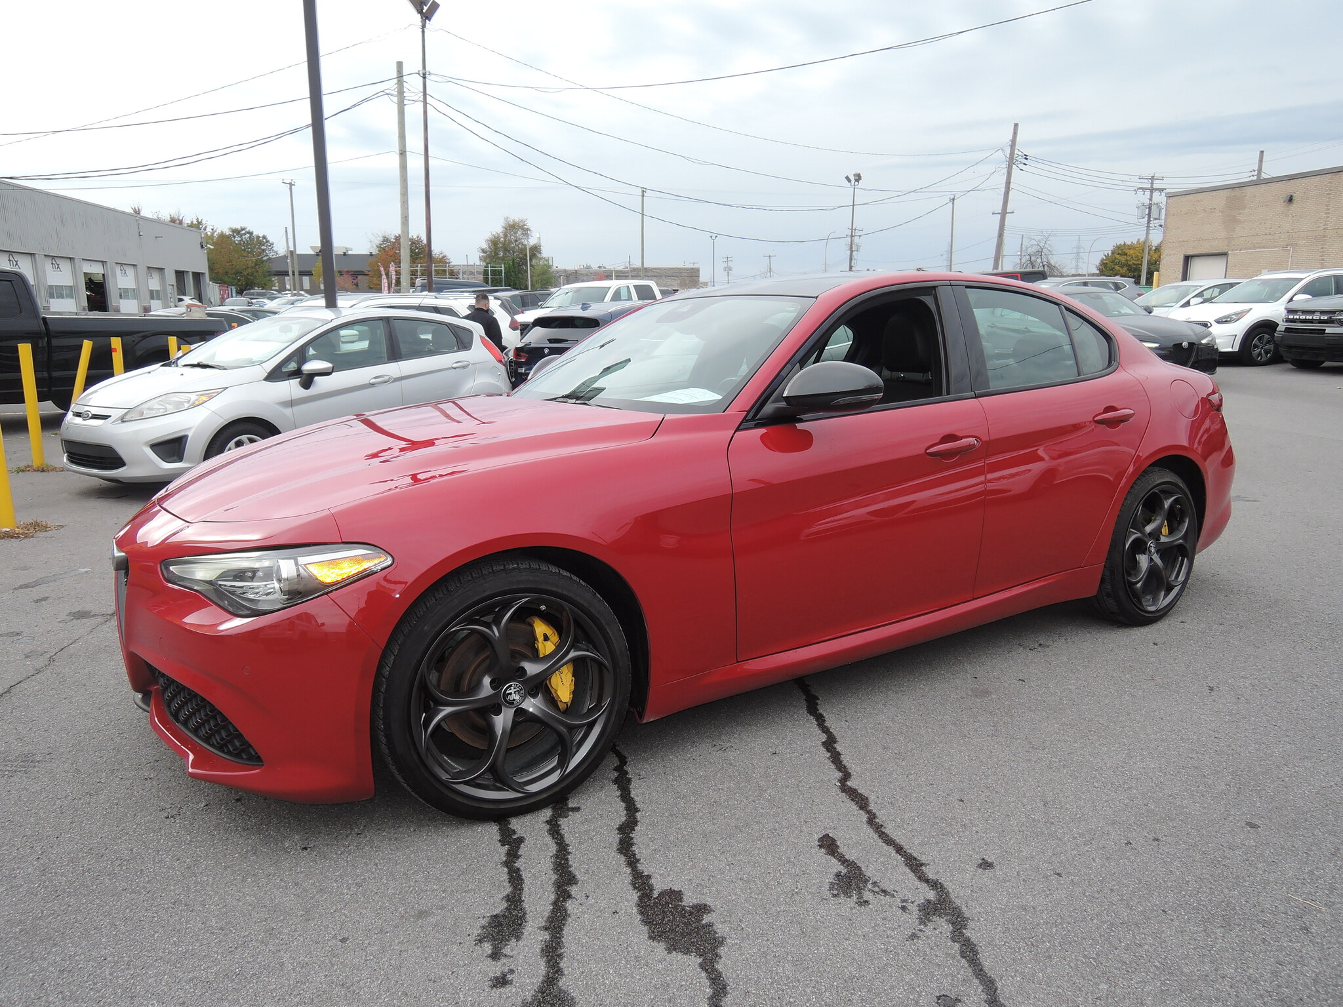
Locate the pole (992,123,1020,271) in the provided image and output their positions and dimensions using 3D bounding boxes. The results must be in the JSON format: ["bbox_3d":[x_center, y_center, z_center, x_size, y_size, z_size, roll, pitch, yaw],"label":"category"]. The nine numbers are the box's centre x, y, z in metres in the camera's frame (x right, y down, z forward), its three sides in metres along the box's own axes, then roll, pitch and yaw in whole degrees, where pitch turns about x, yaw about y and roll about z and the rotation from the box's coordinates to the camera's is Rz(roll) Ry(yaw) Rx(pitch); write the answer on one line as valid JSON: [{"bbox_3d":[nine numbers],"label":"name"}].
[{"bbox_3d":[15.876,-12.837,45.025,1.000,10.520,0.320,11,12,30],"label":"pole"}]

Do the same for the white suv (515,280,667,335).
[{"bbox_3d":[-1.450,-4.120,21.600,2.020,1.940,5.700,6,12,28],"label":"white suv"}]

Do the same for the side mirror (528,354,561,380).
[{"bbox_3d":[-0.542,-0.610,4.164,0.200,0.165,0.245,-7,13,-33],"label":"side mirror"}]

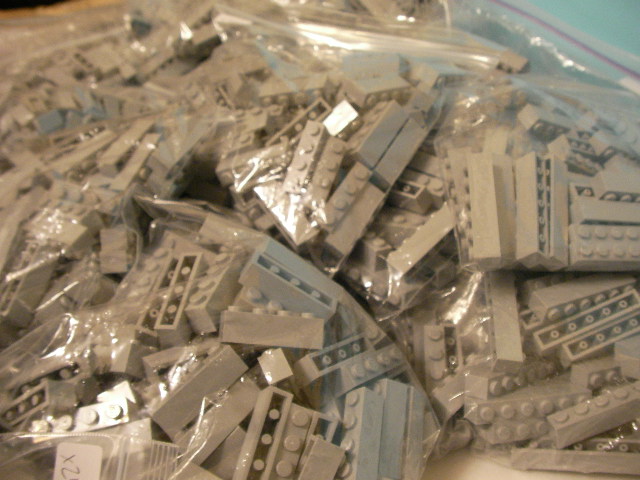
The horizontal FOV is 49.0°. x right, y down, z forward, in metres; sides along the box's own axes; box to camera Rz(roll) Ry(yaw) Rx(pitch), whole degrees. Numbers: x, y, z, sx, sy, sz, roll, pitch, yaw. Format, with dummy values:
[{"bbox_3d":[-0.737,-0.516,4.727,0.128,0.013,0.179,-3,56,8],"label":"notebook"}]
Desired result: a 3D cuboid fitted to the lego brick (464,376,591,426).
[{"bbox_3d":[0.080,0.063,0.269,0.048,0.008,0.011,-3,1,-14],"label":"lego brick"}]

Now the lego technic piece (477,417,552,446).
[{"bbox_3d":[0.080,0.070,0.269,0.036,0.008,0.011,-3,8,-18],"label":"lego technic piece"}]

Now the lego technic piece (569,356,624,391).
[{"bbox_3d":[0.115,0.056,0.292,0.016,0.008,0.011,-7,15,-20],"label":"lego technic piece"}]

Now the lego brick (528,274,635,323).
[{"bbox_3d":[0.118,0.024,0.312,0.048,0.008,0.011,-15,44,-17],"label":"lego brick"}]

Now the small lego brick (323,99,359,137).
[{"bbox_3d":[0.009,-0.054,0.322,0.016,0.011,0.008,-43,7,-4],"label":"small lego brick"}]

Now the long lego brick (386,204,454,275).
[{"bbox_3d":[0.048,-0.002,0.302,0.044,0.008,0.011,-43,68,-3],"label":"long lego brick"}]

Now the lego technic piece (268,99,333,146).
[{"bbox_3d":[-0.008,-0.048,0.314,0.032,0.011,0.008,-42,77,-2],"label":"lego technic piece"}]

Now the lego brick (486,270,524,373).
[{"bbox_3d":[0.078,0.033,0.294,0.011,0.008,0.048,3,47,6],"label":"lego brick"}]

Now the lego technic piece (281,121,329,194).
[{"bbox_3d":[-0.006,-0.032,0.287,0.008,0.011,0.032,16,74,6],"label":"lego technic piece"}]

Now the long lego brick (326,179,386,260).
[{"bbox_3d":[0.012,-0.009,0.274,0.011,0.008,0.033,37,67,-6],"label":"long lego brick"}]

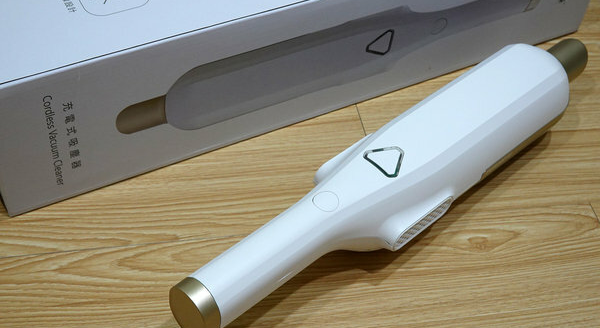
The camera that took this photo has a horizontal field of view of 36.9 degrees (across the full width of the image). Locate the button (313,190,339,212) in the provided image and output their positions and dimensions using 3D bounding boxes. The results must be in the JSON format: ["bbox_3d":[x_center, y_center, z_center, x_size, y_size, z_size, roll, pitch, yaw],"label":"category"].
[{"bbox_3d":[0.018,0.026,0.614,0.018,0.004,0.018,4,43,-4],"label":"button"}]

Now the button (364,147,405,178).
[{"bbox_3d":[0.063,-0.003,0.647,0.029,0.004,0.030,-32,56,-32],"label":"button"}]

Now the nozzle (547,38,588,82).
[{"bbox_3d":[0.230,-0.087,0.795,0.042,0.034,0.034,-31,55,-34],"label":"nozzle"}]

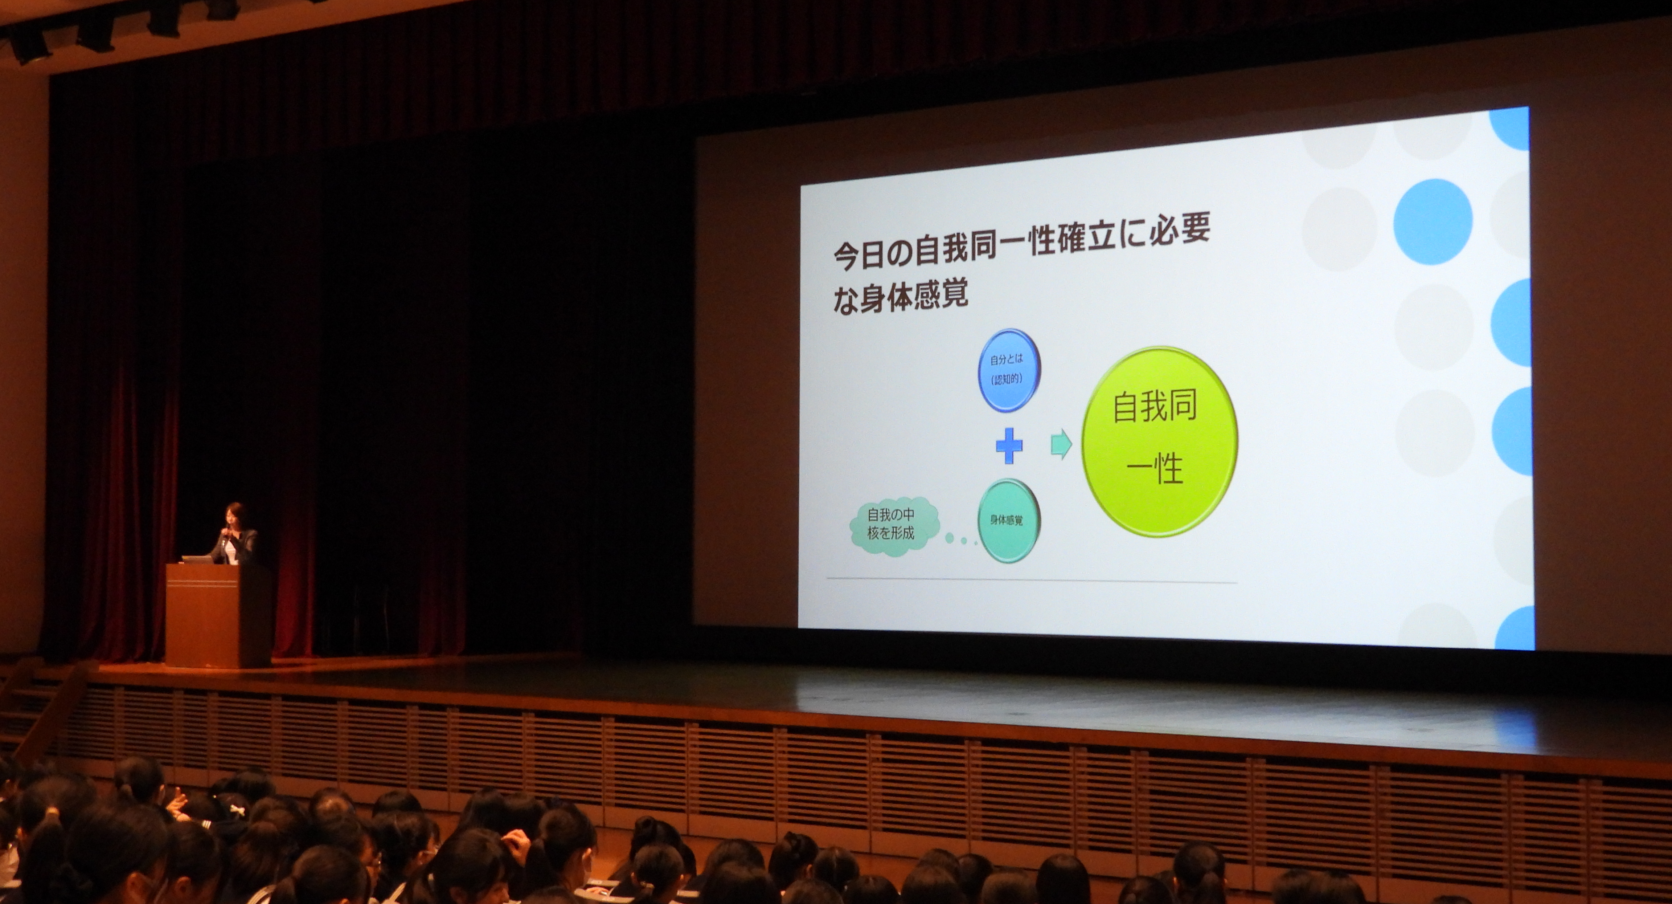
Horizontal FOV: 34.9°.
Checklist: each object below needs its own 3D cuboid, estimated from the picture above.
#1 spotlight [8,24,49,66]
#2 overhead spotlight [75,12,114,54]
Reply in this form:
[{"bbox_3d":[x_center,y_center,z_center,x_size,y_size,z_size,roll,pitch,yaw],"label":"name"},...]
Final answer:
[{"bbox_3d":[-8.292,-4.180,27.288,0.310,0.380,0.320,-1,36,38],"label":"spotlight"},{"bbox_3d":[-7.277,-4.126,26.100,0.320,0.380,0.330,-1,36,25],"label":"overhead spotlight"}]

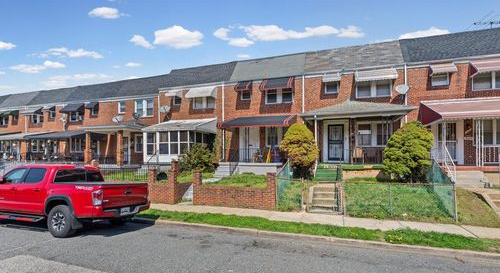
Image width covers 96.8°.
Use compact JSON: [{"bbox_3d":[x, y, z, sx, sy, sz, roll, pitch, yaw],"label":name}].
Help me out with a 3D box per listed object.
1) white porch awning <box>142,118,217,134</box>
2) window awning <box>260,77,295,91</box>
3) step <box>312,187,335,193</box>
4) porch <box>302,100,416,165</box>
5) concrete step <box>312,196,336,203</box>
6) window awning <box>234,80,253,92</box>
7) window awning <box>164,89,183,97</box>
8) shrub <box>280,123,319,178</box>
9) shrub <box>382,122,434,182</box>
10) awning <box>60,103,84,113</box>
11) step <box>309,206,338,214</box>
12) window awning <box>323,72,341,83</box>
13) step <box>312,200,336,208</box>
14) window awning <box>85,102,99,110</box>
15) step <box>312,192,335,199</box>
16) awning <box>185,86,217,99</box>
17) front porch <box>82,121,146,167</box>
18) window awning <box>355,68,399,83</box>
[{"bbox_3d":[-4.434,-0.728,14.317,3.724,1.100,2.670,-1,-3,18],"label":"white porch awning"},{"bbox_3d":[1.720,-3.250,13.680,1.980,0.870,0.850,-1,-1,19],"label":"window awning"},{"bbox_3d":[2.940,2.089,8.796,0.820,0.180,0.300,-1,-2,18],"label":"step"},{"bbox_3d":[5.400,-0.260,11.750,5.050,3.500,2.300,-1,-1,19],"label":"porch"},{"bbox_3d":[2.792,2.374,8.296,0.840,0.180,0.300,-1,-2,18],"label":"concrete step"},{"bbox_3d":[-0.387,-3.189,13.978,0.857,0.760,0.850,-1,-3,18],"label":"window awning"},{"bbox_3d":[-5.550,-3.200,16.250,1.080,0.600,0.600,-1,-1,19],"label":"window awning"},{"bbox_3d":[2.270,0.640,10.150,1.650,2.450,1.650,-1,-1,19],"label":"shrub"},{"bbox_3d":[6.423,0.620,9.000,1.650,2.350,1.650,-1,-2,18],"label":"shrub"},{"bbox_3d":[-15.082,-2.459,18.822,2.086,0.750,0.580,-1,-3,18],"label":"awning"},{"bbox_3d":[2.452,2.428,7.351,0.952,0.170,0.350,-1,-3,18],"label":"step"},{"bbox_3d":[4.646,-3.293,12.623,0.950,0.580,0.550,-1,-2,18],"label":"window awning"},{"bbox_3d":[2.450,2.220,7.300,0.800,0.180,0.320,-1,-1,19],"label":"step"},{"bbox_3d":[-12.932,-2.481,18.150,0.876,0.690,0.550,-1,-3,18],"label":"window awning"},{"bbox_3d":[2.857,2.261,8.546,0.830,0.180,0.300,-1,-2,18],"label":"step"},{"bbox_3d":[-3.240,-2.955,14.998,2.020,0.880,0.800,-1,-2,18],"label":"awning"},{"bbox_3d":[-9.318,0.497,16.006,4.300,3.300,2.400,-1,-2,18],"label":"front porch"},{"bbox_3d":[6.667,-3.297,11.788,1.857,0.720,0.720,-1,-3,18],"label":"window awning"}]

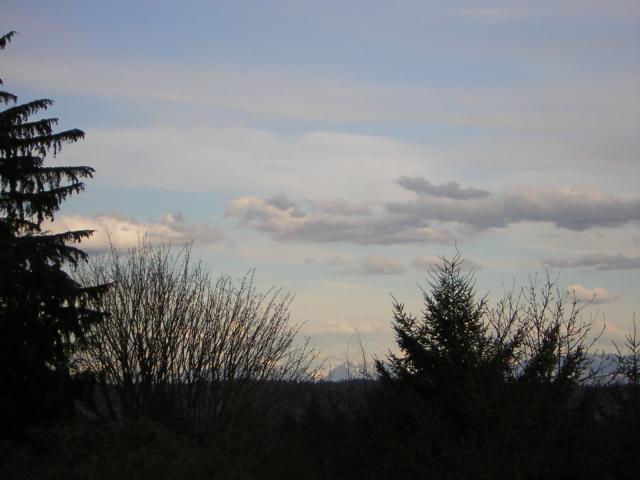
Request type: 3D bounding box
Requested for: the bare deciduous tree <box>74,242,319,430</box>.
[{"bbox_3d":[-2.660,2.143,43.000,5.100,4.300,4.700,0,-4,0],"label":"bare deciduous tree"}]

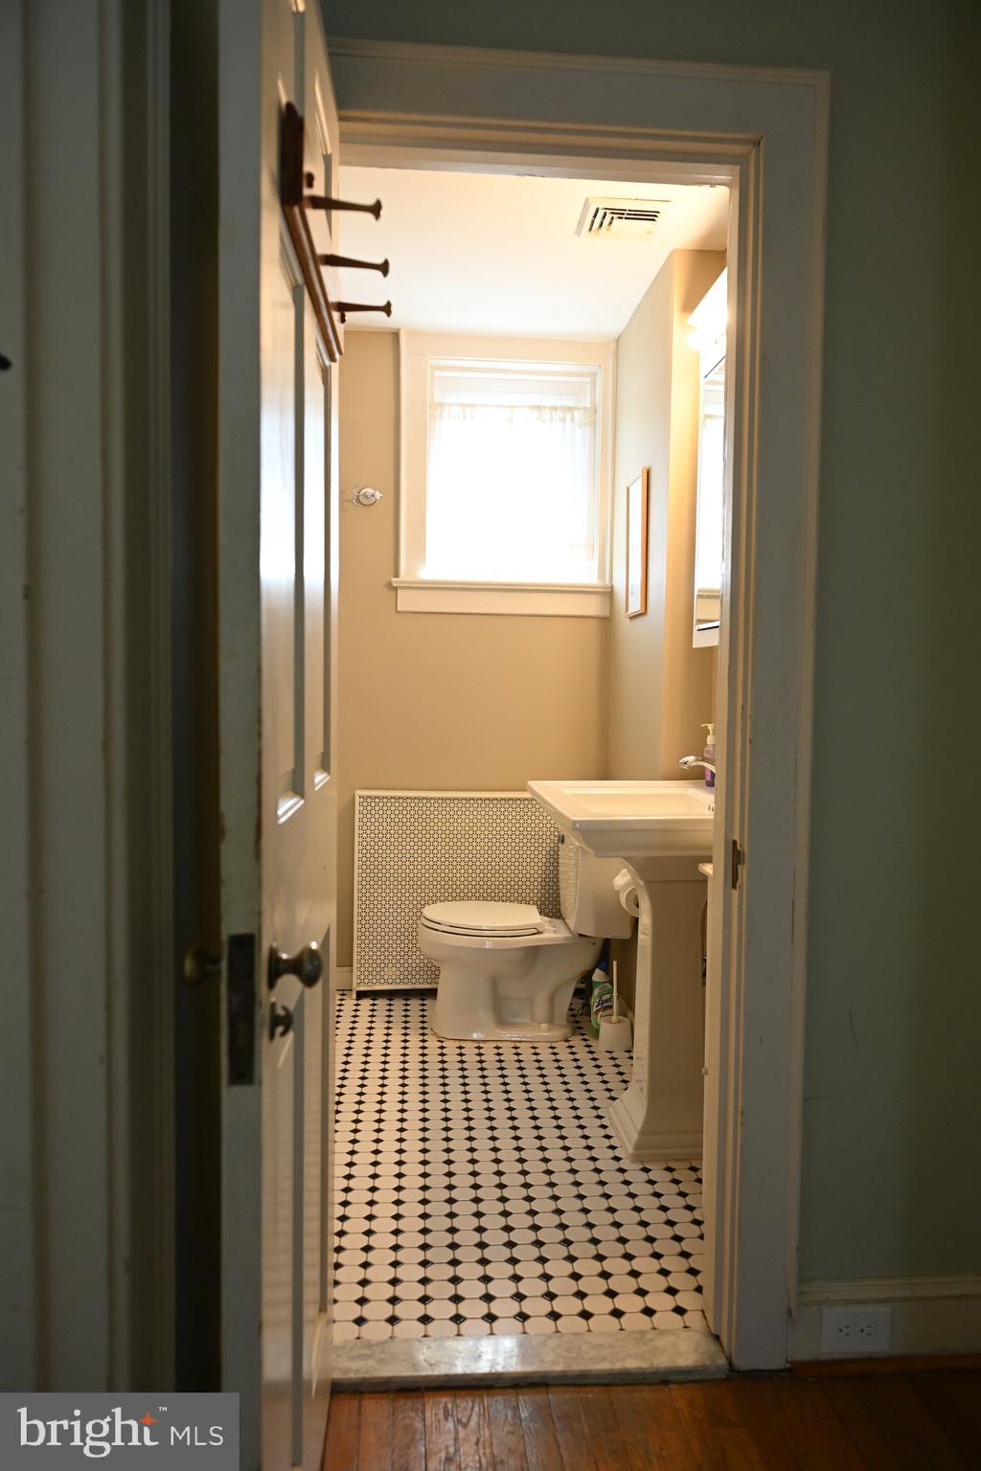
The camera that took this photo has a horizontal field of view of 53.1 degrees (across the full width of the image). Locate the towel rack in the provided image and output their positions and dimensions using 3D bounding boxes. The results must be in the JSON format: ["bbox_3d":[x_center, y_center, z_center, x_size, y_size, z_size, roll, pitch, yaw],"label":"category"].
[{"bbox_3d":[-0.166,-0.571,1.172,0.097,0.096,0.478,0,3,-4],"label":"towel rack"}]

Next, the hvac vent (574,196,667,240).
[{"bbox_3d":[0.369,-1.446,2.755,0.227,0.018,0.225,0,3,-4],"label":"hvac vent"}]

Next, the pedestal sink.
[{"bbox_3d":[0.431,0.592,2.492,0.589,0.865,0.781,0,3,-4],"label":"pedestal sink"}]

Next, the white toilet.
[{"bbox_3d":[0.117,0.627,3.262,0.705,0.714,0.466,0,3,-4],"label":"white toilet"}]

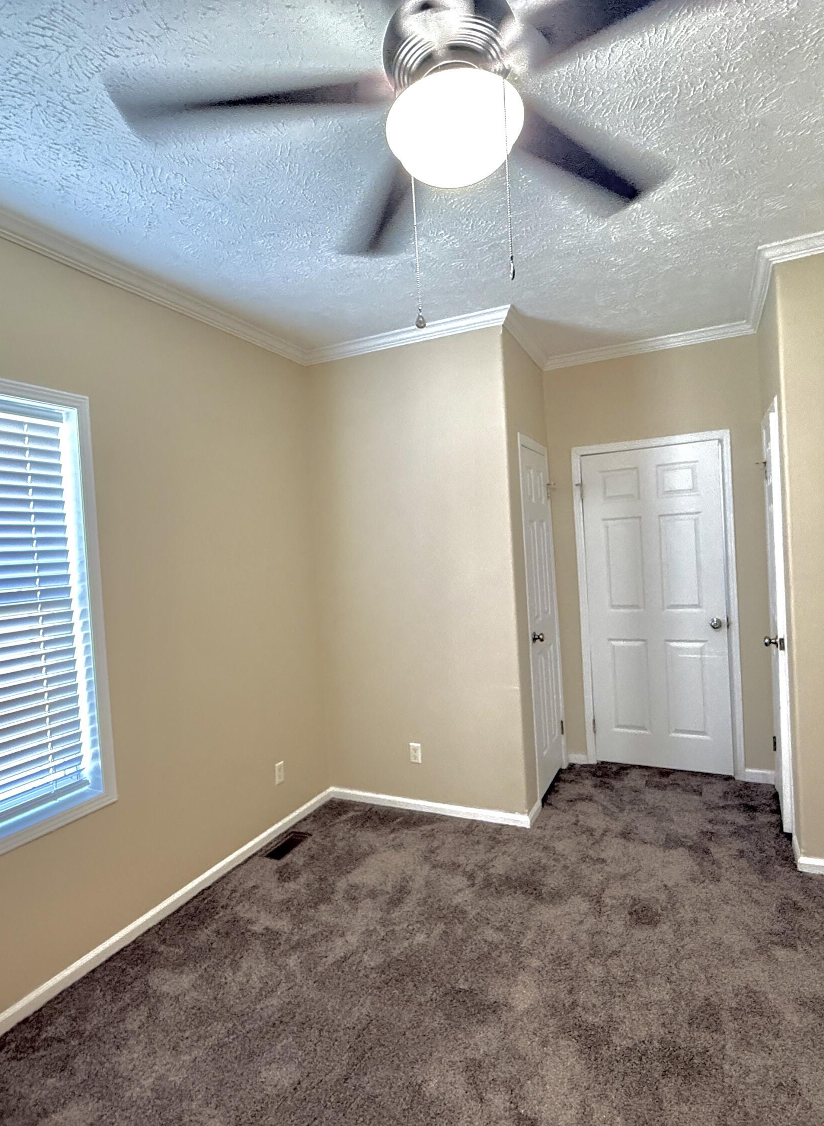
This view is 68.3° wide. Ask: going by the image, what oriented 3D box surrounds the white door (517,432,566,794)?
[{"bbox_3d":[0.779,0.317,3.705,0.058,2.094,0.698,-3,2,25],"label":"white door"}]

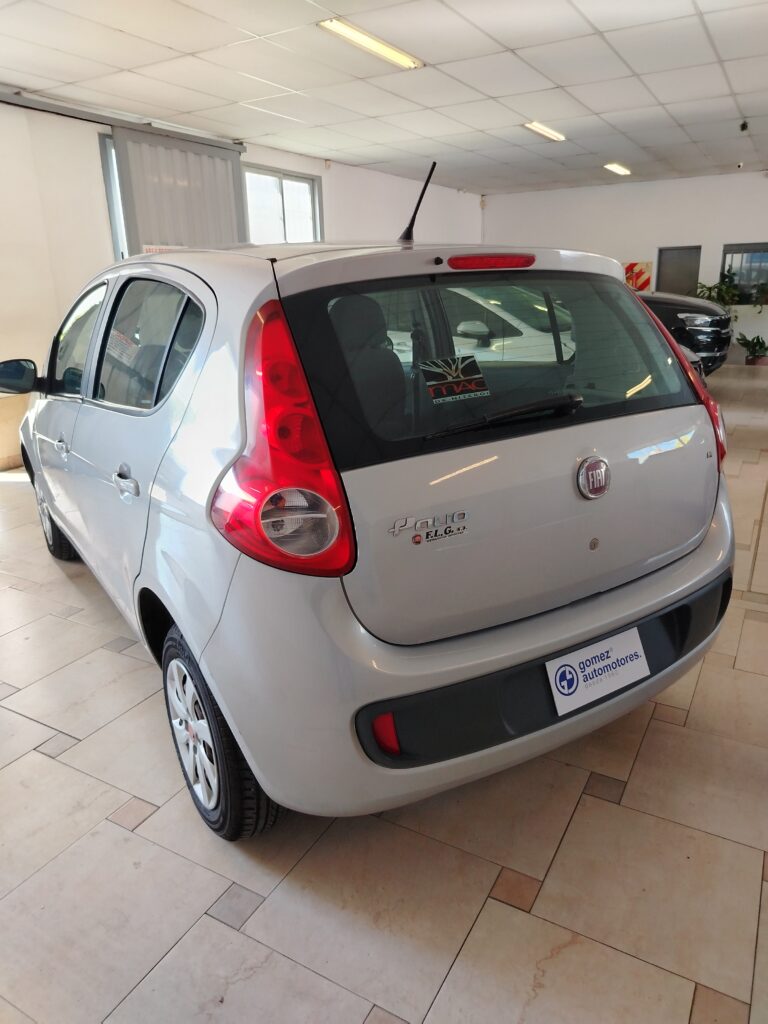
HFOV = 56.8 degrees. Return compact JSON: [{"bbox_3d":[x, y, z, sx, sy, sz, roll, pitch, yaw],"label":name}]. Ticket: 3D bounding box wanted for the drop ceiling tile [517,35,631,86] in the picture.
[{"bbox_3d":[1.450,-3.354,5.298,0.605,0.020,1.210,8,20,28],"label":"drop ceiling tile"}]

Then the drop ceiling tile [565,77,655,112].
[{"bbox_3d":[2.048,-3.699,6.304,0.605,0.020,1.210,8,20,28],"label":"drop ceiling tile"}]

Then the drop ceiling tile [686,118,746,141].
[{"bbox_3d":[3.777,-4.311,8.025,0.605,0.020,1.210,8,20,28],"label":"drop ceiling tile"}]

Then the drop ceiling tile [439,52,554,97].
[{"bbox_3d":[0.918,-3.430,5.588,0.605,0.020,1.210,8,20,28],"label":"drop ceiling tile"}]

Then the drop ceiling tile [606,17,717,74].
[{"bbox_3d":[1.981,-3.279,5.008,0.605,0.020,1.210,8,20,28],"label":"drop ceiling tile"}]

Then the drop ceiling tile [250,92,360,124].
[{"bbox_3d":[-0.675,-3.657,6.459,0.605,0.020,1.210,8,20,28],"label":"drop ceiling tile"}]

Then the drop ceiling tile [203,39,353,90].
[{"bbox_3d":[-0.744,-3.216,5.123,0.600,0.020,1.200,8,21,28],"label":"drop ceiling tile"}]

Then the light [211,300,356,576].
[{"bbox_3d":[-0.219,-0.136,1.366,0.253,0.520,0.316,-8,19,-19],"label":"light"}]

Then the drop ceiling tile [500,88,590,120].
[{"bbox_3d":[1.522,-3.768,6.582,0.600,0.020,1.200,8,21,28],"label":"drop ceiling tile"}]

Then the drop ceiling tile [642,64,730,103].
[{"bbox_3d":[2.549,-3.580,5.940,0.607,0.020,1.215,8,20,28],"label":"drop ceiling tile"}]

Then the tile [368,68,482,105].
[{"bbox_3d":[0.389,-3.492,5.852,0.600,0.020,1.200,8,21,28],"label":"tile"}]

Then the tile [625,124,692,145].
[{"bbox_3d":[3.213,-4.342,8.230,0.607,0.020,1.215,8,20,28],"label":"tile"}]

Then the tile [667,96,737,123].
[{"bbox_3d":[3.183,-3.970,7.023,0.600,0.020,1.200,8,21,28],"label":"tile"}]

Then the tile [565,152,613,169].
[{"bbox_3d":[2.803,-4.896,9.922,0.600,0.020,1.200,8,21,28],"label":"tile"}]

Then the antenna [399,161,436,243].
[{"bbox_3d":[0.092,-0.821,1.897,0.035,0.235,0.050,-13,58,-30],"label":"antenna"}]

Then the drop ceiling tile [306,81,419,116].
[{"bbox_3d":[-0.138,-3.531,6.076,0.607,0.020,1.215,8,20,28],"label":"drop ceiling tile"}]

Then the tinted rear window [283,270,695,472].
[{"bbox_3d":[0.327,-0.376,1.670,1.109,0.451,0.087,-13,-17,-31],"label":"tinted rear window"}]

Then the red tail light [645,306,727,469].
[{"bbox_3d":[0.899,-0.400,2.061,0.250,0.520,0.340,-13,21,-31],"label":"red tail light"}]

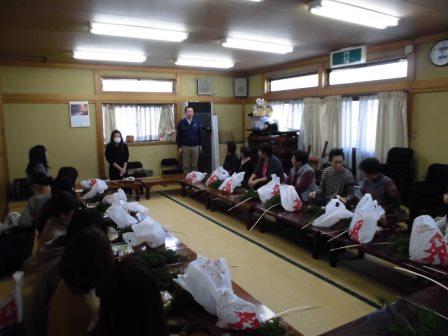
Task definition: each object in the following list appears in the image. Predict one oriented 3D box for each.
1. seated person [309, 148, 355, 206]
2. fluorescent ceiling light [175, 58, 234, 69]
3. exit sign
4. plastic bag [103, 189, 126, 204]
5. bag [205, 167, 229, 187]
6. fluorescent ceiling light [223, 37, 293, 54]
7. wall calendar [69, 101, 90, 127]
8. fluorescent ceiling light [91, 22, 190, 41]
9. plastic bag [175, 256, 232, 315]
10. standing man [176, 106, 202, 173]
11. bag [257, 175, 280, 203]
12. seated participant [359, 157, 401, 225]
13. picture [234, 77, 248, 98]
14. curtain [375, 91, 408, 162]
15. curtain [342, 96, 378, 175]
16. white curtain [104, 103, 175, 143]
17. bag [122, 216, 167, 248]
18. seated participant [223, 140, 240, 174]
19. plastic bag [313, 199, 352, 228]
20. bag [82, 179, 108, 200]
[{"bbox_3d":[1.365,0.308,4.170,0.500,1.060,0.620,4,10,30],"label":"seated person"},{"bbox_3d":[-0.375,-1.968,6.412,1.230,0.100,0.220,-6,10,-30],"label":"fluorescent ceiling light"},{"bbox_3d":[2.192,-1.933,5.929,0.090,0.270,0.710,-6,10,-30],"label":"exit sign"},{"bbox_3d":[-1.501,0.359,4.581,0.280,0.200,0.240,-6,10,-30],"label":"plastic bag"},{"bbox_3d":[-0.133,0.154,5.846,0.360,0.330,0.350,7,12,42],"label":"bag"},{"bbox_3d":[0.512,-1.813,5.058,1.250,0.110,0.260,-6,10,-31],"label":"fluorescent ceiling light"},{"bbox_3d":[-2.971,-1.103,6.929,0.370,0.540,0.015,-6,10,-31],"label":"wall calendar"},{"bbox_3d":[-1.074,-1.674,4.272,1.230,0.100,0.220,-6,10,-30],"label":"fluorescent ceiling light"},{"bbox_3d":[-0.139,0.753,2.198,0.310,0.250,0.420,-6,10,-31],"label":"plastic bag"},{"bbox_3d":[-0.766,-0.456,7.438,0.520,1.730,0.320,-3,9,-12],"label":"standing man"},{"bbox_3d":[0.582,0.267,4.528,0.330,0.350,0.240,0,9,8],"label":"bag"},{"bbox_3d":[1.727,0.387,3.828,0.570,0.940,0.470,-6,10,-30],"label":"seated participant"},{"bbox_3d":[0.455,-2.094,8.750,0.370,0.510,0.040,1,9,13],"label":"picture"},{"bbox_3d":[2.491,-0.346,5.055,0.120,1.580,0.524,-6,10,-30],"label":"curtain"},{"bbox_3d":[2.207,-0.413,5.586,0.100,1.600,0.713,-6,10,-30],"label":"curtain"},{"bbox_3d":[-1.896,-1.000,7.684,1.660,0.890,0.120,-6,10,-30],"label":"white curtain"},{"bbox_3d":[-0.725,0.579,3.092,0.330,0.200,0.260,-6,10,-30],"label":"bag"},{"bbox_3d":[0.133,0.018,6.362,0.520,1.000,0.440,-2,9,-7],"label":"seated participant"},{"bbox_3d":[1.155,0.484,3.581,0.370,0.230,0.260,-6,10,-30],"label":"plastic bag"},{"bbox_3d":[-1.943,0.314,5.117,0.360,0.280,0.420,-6,10,-31],"label":"bag"}]

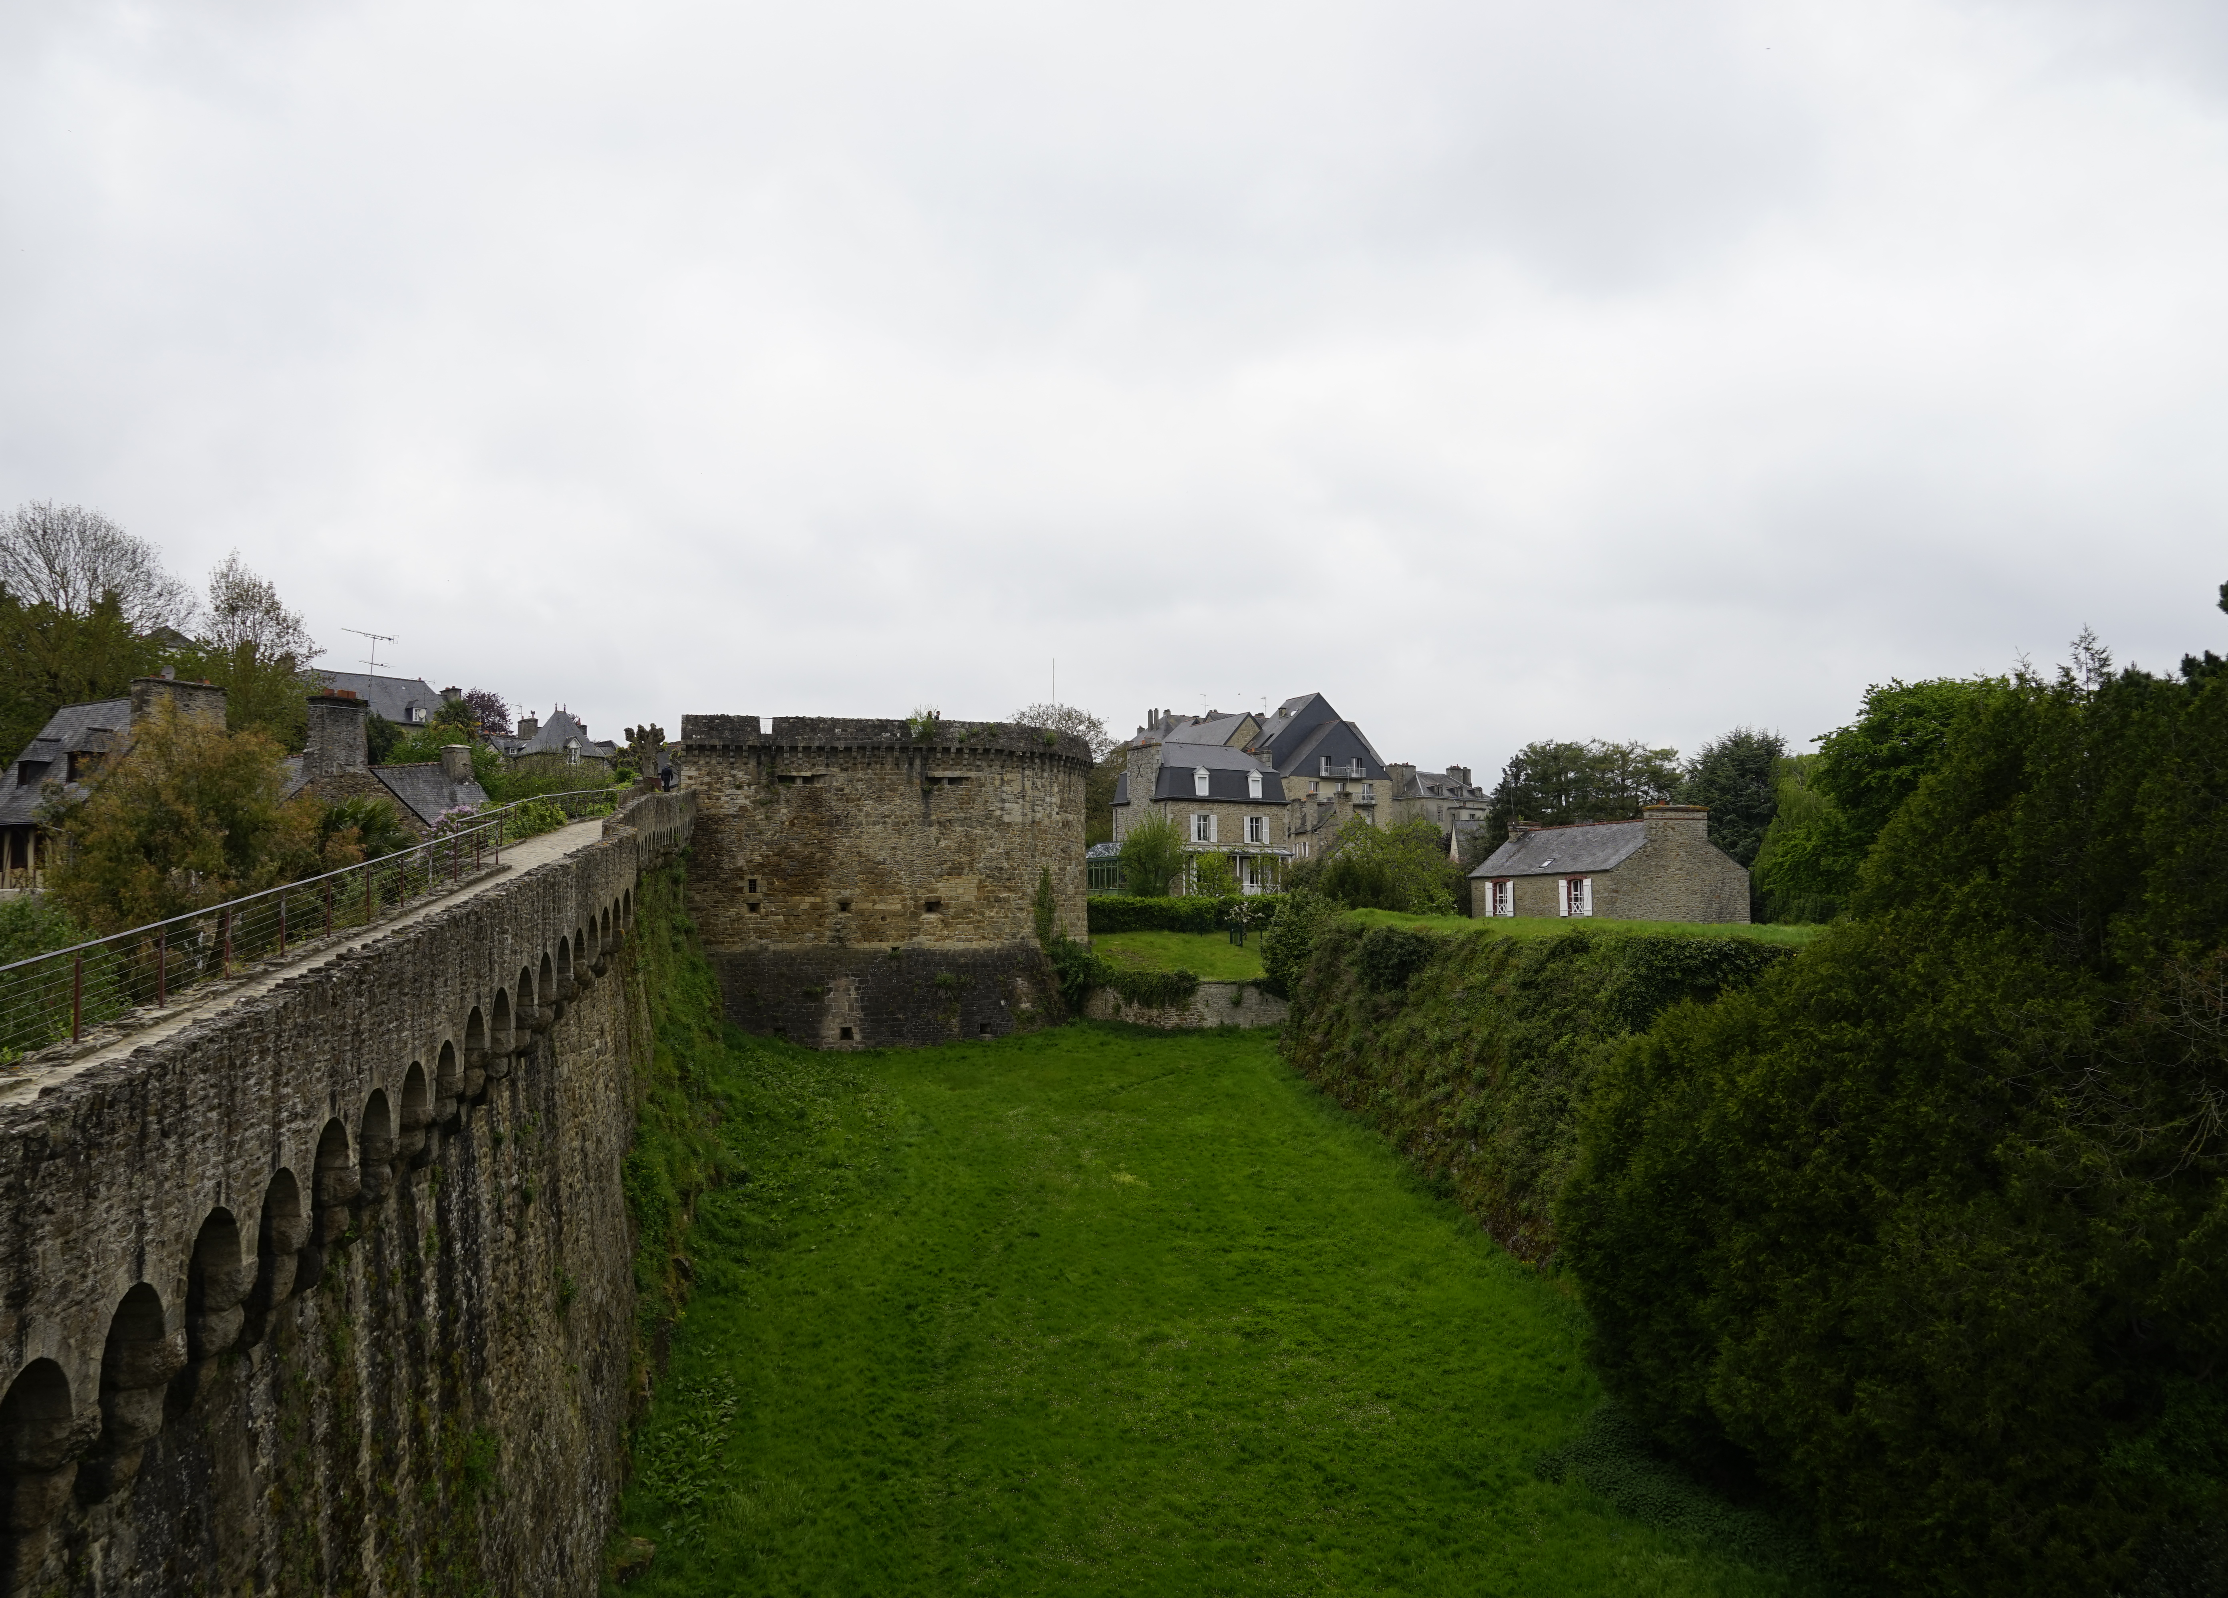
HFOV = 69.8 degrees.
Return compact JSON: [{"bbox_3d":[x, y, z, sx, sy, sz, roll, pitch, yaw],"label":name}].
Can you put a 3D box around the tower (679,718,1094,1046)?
[{"bbox_3d":[-10.500,4.090,76.190,18.800,14.220,15.800,1,-3,-12],"label":"tower"}]

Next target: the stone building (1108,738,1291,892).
[{"bbox_3d":[5.750,1.500,106.570,9.400,10.410,7.400,2,-4,-28],"label":"stone building"}]

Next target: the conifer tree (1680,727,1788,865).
[{"bbox_3d":[41.970,1.580,108.080,7.200,13.040,7.200,-1,-3,21],"label":"conifer tree"}]

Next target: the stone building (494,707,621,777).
[{"bbox_3d":[-40.110,-2.890,115.330,7.500,7.420,8.500,2,-4,-30],"label":"stone building"}]

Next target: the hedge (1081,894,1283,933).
[{"bbox_3d":[3.530,6.470,89.780,11.300,2.200,1.900,0,-3,0],"label":"hedge"}]

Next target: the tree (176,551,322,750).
[{"bbox_3d":[-35.710,-4.870,66.370,5.700,10.680,5.700,2,-4,-28],"label":"tree"}]

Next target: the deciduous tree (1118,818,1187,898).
[{"bbox_3d":[2.310,3.710,95.940,4.200,5.180,4.200,0,-3,1],"label":"deciduous tree"}]

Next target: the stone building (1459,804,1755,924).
[{"bbox_3d":[24.450,3.300,79.900,7.500,5.750,12.300,1,-3,-16],"label":"stone building"}]

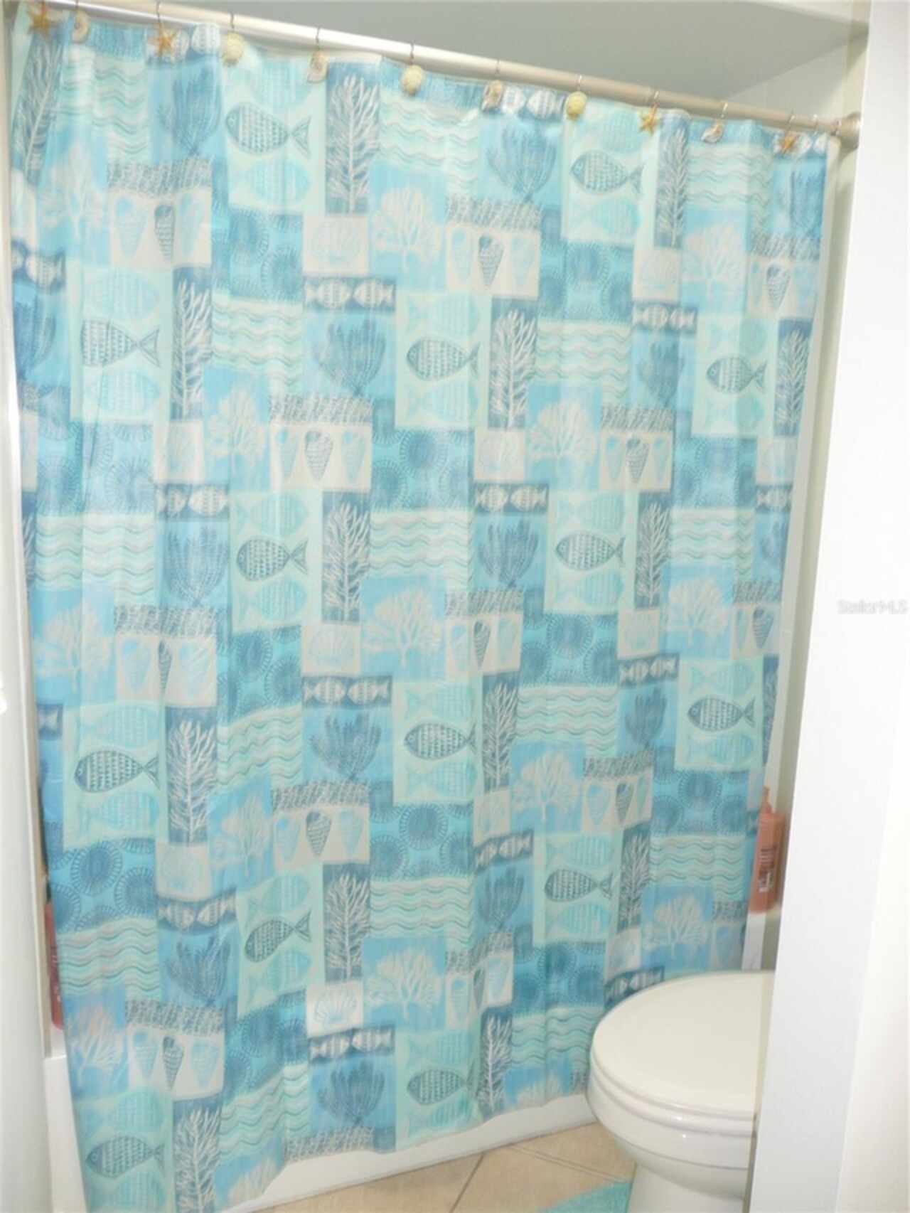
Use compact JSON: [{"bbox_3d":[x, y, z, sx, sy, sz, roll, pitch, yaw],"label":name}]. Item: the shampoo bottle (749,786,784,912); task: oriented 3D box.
[{"bbox_3d":[0.680,0.533,2.172,0.095,0.275,0.075,-2,12,-17],"label":"shampoo bottle"}]

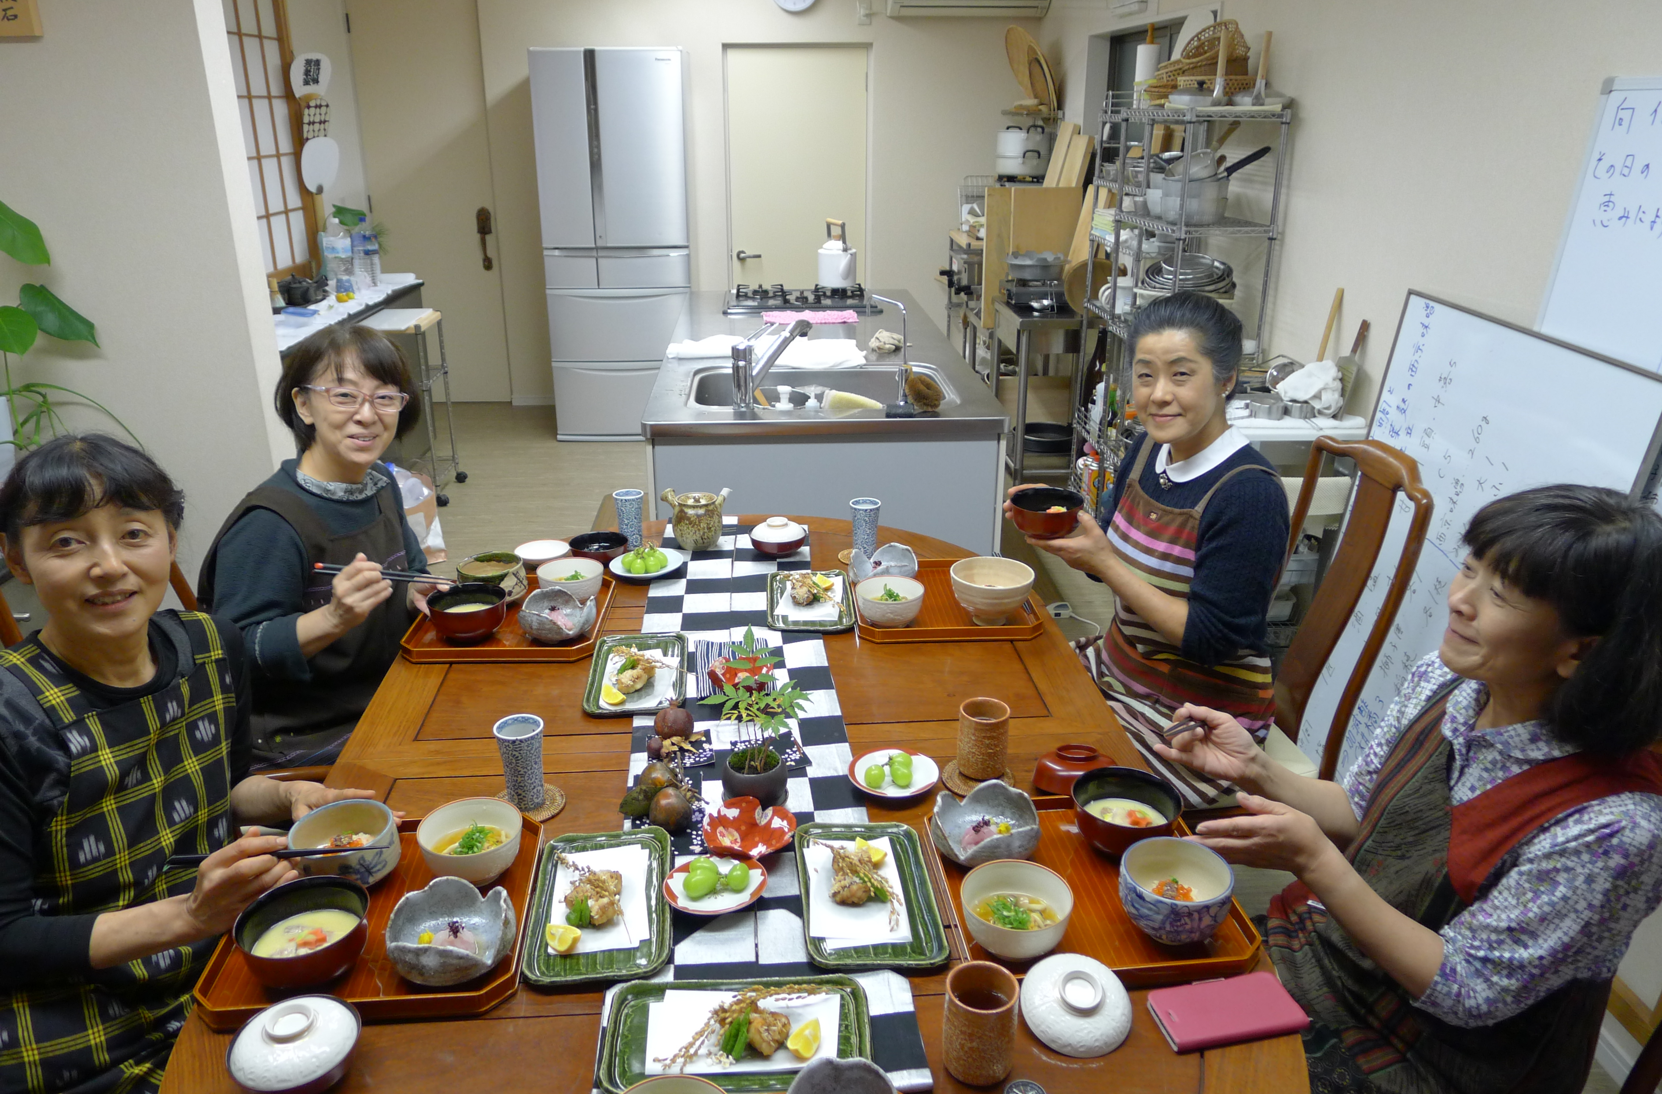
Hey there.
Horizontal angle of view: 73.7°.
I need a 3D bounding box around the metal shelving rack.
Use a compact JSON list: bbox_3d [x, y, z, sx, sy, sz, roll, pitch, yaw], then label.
[{"bbox_3d":[1.109,-0.692,3.871,0.320,1.560,1.130,-1,21,-4],"label":"metal shelving rack"}]

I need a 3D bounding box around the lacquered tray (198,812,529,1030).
[{"bbox_3d":[-0.485,0.399,1.222,0.309,0.024,0.303,-2,22,-5],"label":"lacquered tray"}]

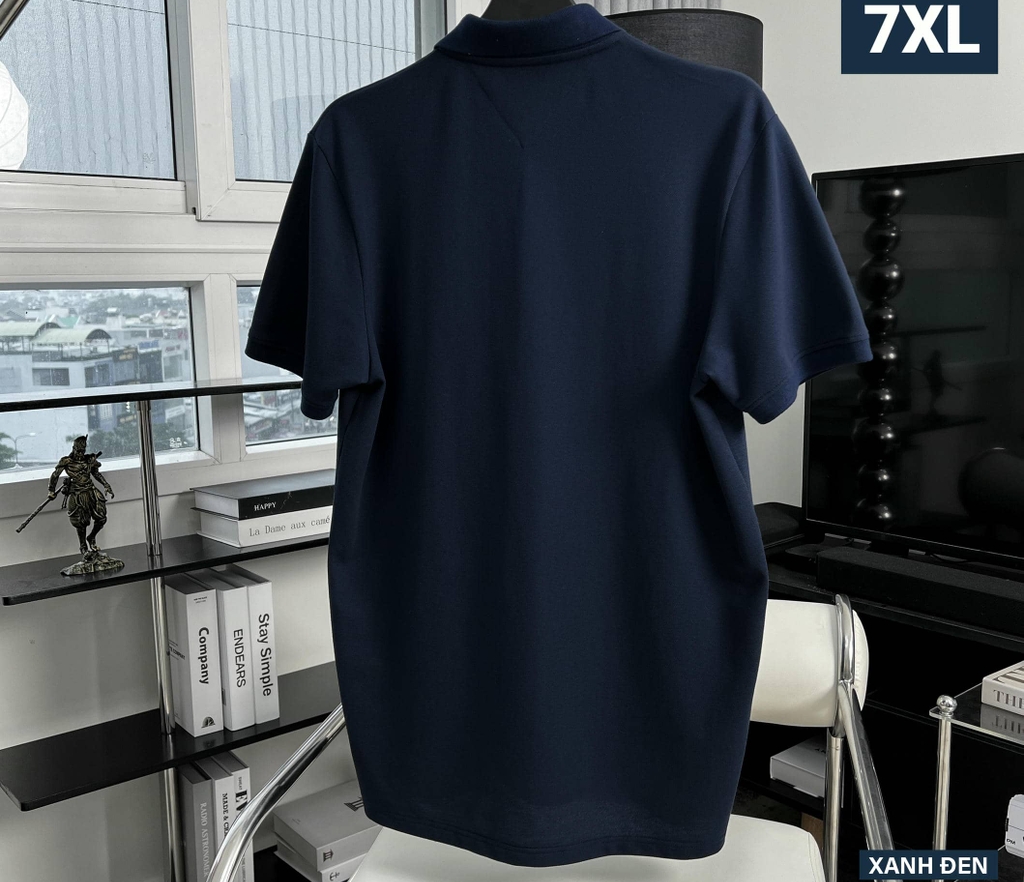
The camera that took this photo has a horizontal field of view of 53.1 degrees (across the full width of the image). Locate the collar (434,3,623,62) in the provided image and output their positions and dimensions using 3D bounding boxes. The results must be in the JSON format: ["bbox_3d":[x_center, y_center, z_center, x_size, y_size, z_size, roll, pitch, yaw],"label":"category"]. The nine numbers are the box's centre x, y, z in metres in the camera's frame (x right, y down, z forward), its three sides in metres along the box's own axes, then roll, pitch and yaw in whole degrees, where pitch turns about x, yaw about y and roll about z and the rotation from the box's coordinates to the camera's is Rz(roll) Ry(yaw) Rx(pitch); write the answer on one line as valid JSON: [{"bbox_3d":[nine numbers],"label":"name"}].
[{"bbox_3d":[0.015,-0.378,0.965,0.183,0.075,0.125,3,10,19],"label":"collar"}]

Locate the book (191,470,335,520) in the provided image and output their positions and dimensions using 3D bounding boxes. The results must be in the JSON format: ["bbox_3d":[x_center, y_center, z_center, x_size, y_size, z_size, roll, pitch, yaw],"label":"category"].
[{"bbox_3d":[-0.399,0.093,1.839,0.283,0.035,0.209,-8,7,-38],"label":"book"}]

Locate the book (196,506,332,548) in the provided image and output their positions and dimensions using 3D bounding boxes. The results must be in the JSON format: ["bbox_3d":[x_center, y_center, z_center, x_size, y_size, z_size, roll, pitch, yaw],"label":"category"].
[{"bbox_3d":[-0.396,0.133,1.836,0.274,0.045,0.197,-8,7,-38],"label":"book"}]

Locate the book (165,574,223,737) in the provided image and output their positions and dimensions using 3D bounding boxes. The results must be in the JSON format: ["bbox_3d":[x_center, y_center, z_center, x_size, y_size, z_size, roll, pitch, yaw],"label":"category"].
[{"bbox_3d":[-0.547,0.355,1.726,0.049,0.241,0.146,-8,12,-40],"label":"book"}]

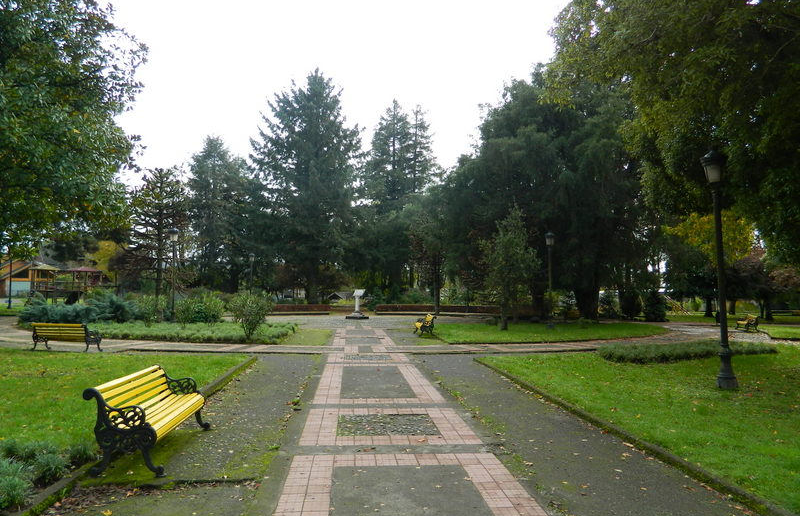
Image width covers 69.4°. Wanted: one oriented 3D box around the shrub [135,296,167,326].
[{"bbox_3d":[-9.759,2.130,22.646,1.250,1.360,1.200,0,-4,0],"label":"shrub"}]

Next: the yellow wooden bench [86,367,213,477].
[{"bbox_3d":[-2.584,1.645,6.176,0.710,0.810,1.930,0,-4,-6],"label":"yellow wooden bench"}]

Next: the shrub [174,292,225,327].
[{"bbox_3d":[-7.912,2.123,22.848,1.900,1.400,1.500,0,-4,0],"label":"shrub"}]

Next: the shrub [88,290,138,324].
[{"bbox_3d":[-12.541,2.225,25.203,2.100,1.450,2.000,0,-4,0],"label":"shrub"}]

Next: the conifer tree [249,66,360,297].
[{"bbox_3d":[-9.159,-6.721,56.805,10.600,23.600,10.600,0,-4,0],"label":"conifer tree"}]

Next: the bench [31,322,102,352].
[{"bbox_3d":[-9.222,2.204,16.004,1.830,0.775,0.730,-1,-4,15],"label":"bench"}]

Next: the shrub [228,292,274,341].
[{"bbox_3d":[-5.082,2.012,19.709,1.550,1.600,1.500,0,-4,0],"label":"shrub"}]

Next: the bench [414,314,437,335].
[{"bbox_3d":[1.052,2.813,24.139,0.730,0.775,1.830,1,-4,-5],"label":"bench"}]

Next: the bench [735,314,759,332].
[{"bbox_3d":[17.907,3.307,29.729,0.730,0.775,1.830,-1,-4,16],"label":"bench"}]

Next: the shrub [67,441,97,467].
[{"bbox_3d":[-2.995,1.822,5.540,0.300,0.260,0.300,0,-4,0],"label":"shrub"}]

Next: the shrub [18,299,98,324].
[{"bbox_3d":[-15.662,2.466,26.542,3.600,1.250,2.200,0,-4,0],"label":"shrub"}]

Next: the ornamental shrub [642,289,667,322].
[{"bbox_3d":[13.875,2.549,31.563,1.300,1.860,1.300,0,-4,0],"label":"ornamental shrub"}]

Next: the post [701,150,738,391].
[{"bbox_3d":[5.654,0.189,10.206,0.450,4.150,0.450,0,-4,0],"label":"post"}]

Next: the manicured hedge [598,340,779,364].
[{"bbox_3d":[7.883,2.479,15.526,5.900,0.320,1.750,2,-4,-28],"label":"manicured hedge"}]

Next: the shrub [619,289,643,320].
[{"bbox_3d":[15.115,3.049,37.889,1.500,2.000,1.500,0,-4,0],"label":"shrub"}]

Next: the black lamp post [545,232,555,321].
[{"bbox_3d":[6.355,0.936,24.536,0.460,4.000,0.460,0,-4,0],"label":"black lamp post"}]

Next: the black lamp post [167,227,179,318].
[{"bbox_3d":[-9.173,0.847,23.538,0.460,4.050,0.460,0,-4,0],"label":"black lamp post"}]

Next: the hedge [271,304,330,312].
[{"bbox_3d":[-7.749,3.950,45.024,4.800,0.700,0.800,0,-4,0],"label":"hedge"}]

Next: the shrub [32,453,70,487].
[{"bbox_3d":[-2.968,1.765,4.915,0.310,0.230,0.310,0,-4,0],"label":"shrub"}]

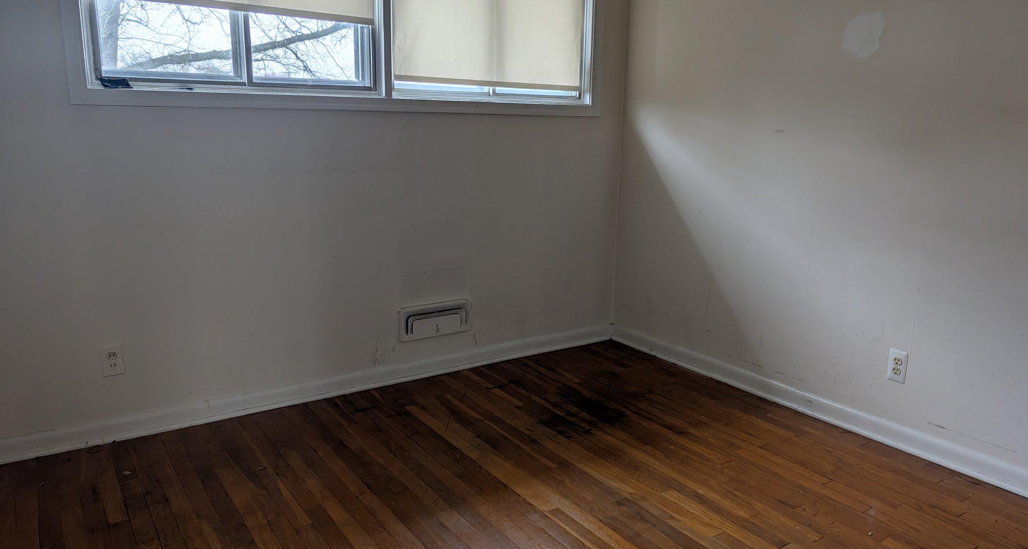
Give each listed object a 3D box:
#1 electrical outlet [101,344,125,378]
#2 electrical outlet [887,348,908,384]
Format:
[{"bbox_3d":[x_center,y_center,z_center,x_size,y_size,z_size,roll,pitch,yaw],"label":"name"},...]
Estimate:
[{"bbox_3d":[-1.488,0.322,2.649,0.070,0.114,0.010,-7,15,-34],"label":"electrical outlet"},{"bbox_3d":[1.478,0.353,2.749,0.010,0.117,0.070,-7,15,-34],"label":"electrical outlet"}]

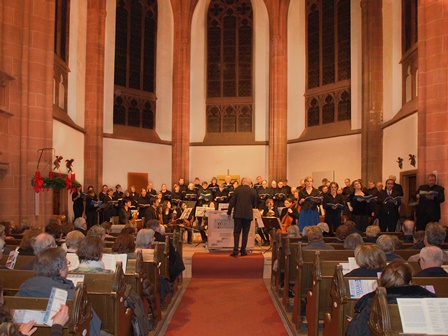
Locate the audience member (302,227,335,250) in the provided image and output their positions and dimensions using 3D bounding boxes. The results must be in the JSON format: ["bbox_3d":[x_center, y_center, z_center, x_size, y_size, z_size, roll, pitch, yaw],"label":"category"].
[{"bbox_3d":[1.233,1.459,4.872,0.500,1.350,0.720,0,-6,0],"label":"audience member"}]

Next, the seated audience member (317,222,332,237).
[{"bbox_3d":[1.761,1.641,6.522,0.500,1.310,0.720,0,-6,0],"label":"seated audience member"}]

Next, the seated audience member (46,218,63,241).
[{"bbox_3d":[-2.992,1.629,6.494,0.500,1.330,0.720,0,-6,0],"label":"seated audience member"}]

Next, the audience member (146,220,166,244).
[{"bbox_3d":[-1.086,1.500,5.632,0.500,1.420,0.720,0,-6,0],"label":"audience member"}]

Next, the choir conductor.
[{"bbox_3d":[0.400,1.069,8.055,0.620,1.720,0.450,0,-6,-5],"label":"choir conductor"}]

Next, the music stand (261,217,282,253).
[{"bbox_3d":[1.138,1.574,8.588,0.480,0.800,0.450,0,-6,5],"label":"music stand"}]

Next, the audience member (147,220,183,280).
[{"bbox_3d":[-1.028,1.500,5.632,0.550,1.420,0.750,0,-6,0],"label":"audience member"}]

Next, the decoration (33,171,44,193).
[{"bbox_3d":[-4.304,0.325,8.408,0.280,0.500,0.260,0,-6,0],"label":"decoration"}]

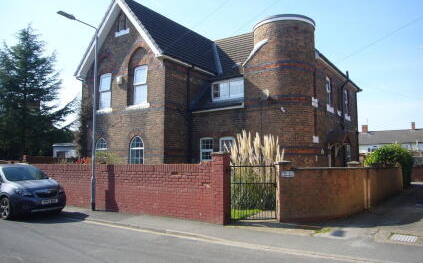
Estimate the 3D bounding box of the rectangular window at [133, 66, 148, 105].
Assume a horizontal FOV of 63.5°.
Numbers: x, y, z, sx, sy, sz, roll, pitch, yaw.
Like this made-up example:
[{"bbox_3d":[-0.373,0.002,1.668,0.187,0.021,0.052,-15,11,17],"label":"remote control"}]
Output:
[{"bbox_3d":[-3.108,-2.033,15.087,0.907,1.750,0.150,-4,-6,34],"label":"rectangular window"}]

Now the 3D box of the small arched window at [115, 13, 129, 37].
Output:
[{"bbox_3d":[-4.104,-4.909,15.694,0.850,1.100,0.200,-4,-6,34],"label":"small arched window"}]

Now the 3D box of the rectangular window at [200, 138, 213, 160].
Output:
[{"bbox_3d":[-0.183,0.764,14.624,0.706,0.991,0.120,-4,-6,34],"label":"rectangular window"}]

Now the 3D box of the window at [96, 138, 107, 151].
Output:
[{"bbox_3d":[-5.096,1.027,15.909,0.800,1.370,0.140,-4,-6,34],"label":"window"}]

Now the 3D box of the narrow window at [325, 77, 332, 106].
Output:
[{"bbox_3d":[5.327,-1.811,15.469,0.150,1.260,0.950,-4,-6,34],"label":"narrow window"}]

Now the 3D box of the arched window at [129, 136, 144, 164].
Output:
[{"bbox_3d":[-3.157,0.890,14.614,0.810,1.373,0.140,-4,-6,34],"label":"arched window"}]

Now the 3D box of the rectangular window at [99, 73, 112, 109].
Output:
[{"bbox_3d":[-5.046,-1.900,16.322,0.953,1.723,0.150,-4,-6,34],"label":"rectangular window"}]

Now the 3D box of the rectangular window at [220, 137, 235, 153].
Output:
[{"bbox_3d":[0.661,0.734,14.057,0.729,0.993,0.120,-4,-6,34],"label":"rectangular window"}]

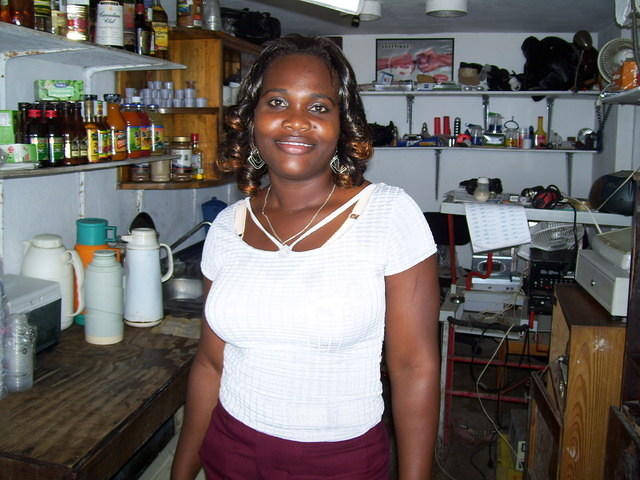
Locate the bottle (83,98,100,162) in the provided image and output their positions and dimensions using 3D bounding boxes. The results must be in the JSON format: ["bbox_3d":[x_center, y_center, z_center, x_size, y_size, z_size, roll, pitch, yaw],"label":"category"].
[{"bbox_3d":[-0.705,-0.342,2.058,0.050,0.200,0.050,-7,13,-41],"label":"bottle"}]

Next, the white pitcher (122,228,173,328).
[{"bbox_3d":[-0.542,0.114,2.093,0.160,0.295,0.130,-1,10,-14],"label":"white pitcher"}]

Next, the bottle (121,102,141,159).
[{"bbox_3d":[-0.657,-0.382,2.325,0.056,0.188,0.056,-7,13,-41],"label":"bottle"}]

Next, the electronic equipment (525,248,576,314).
[{"bbox_3d":[1.149,0.196,3.220,0.320,0.310,0.300,3,9,12],"label":"electronic equipment"}]

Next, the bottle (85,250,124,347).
[{"bbox_3d":[-0.619,0.166,1.900,0.113,0.250,0.113,3,9,12],"label":"bottle"}]

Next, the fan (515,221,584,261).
[{"bbox_3d":[1.148,-0.012,3.300,0.340,0.220,0.300,3,9,12],"label":"fan"}]

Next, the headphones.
[{"bbox_3d":[1.032,-0.198,3.060,0.150,0.100,0.120,0,9,-5],"label":"headphones"}]

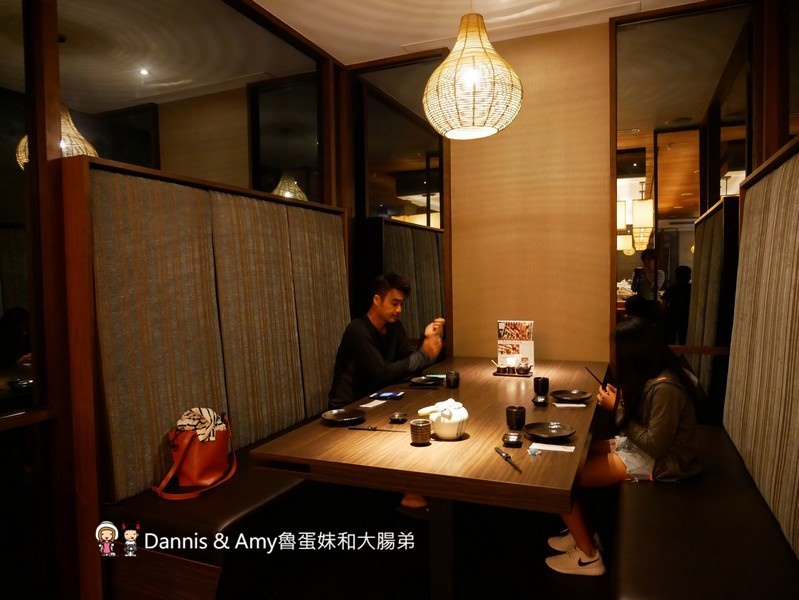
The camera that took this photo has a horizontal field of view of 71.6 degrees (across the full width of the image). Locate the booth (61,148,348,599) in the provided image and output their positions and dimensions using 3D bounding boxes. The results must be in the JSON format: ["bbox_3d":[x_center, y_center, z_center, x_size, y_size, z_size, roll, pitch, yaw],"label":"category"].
[{"bbox_3d":[-0.550,0.295,2.896,0.725,1.732,1.985,0,3,23],"label":"booth"}]

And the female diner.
[{"bbox_3d":[0.932,0.615,2.361,0.612,1.093,0.422,0,3,23],"label":"female diner"}]

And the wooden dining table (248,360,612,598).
[{"bbox_3d":[0.394,0.792,2.492,0.934,0.745,2.047,0,3,23],"label":"wooden dining table"}]

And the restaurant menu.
[{"bbox_3d":[0.635,0.252,3.017,0.201,0.277,0.051,0,3,23],"label":"restaurant menu"}]

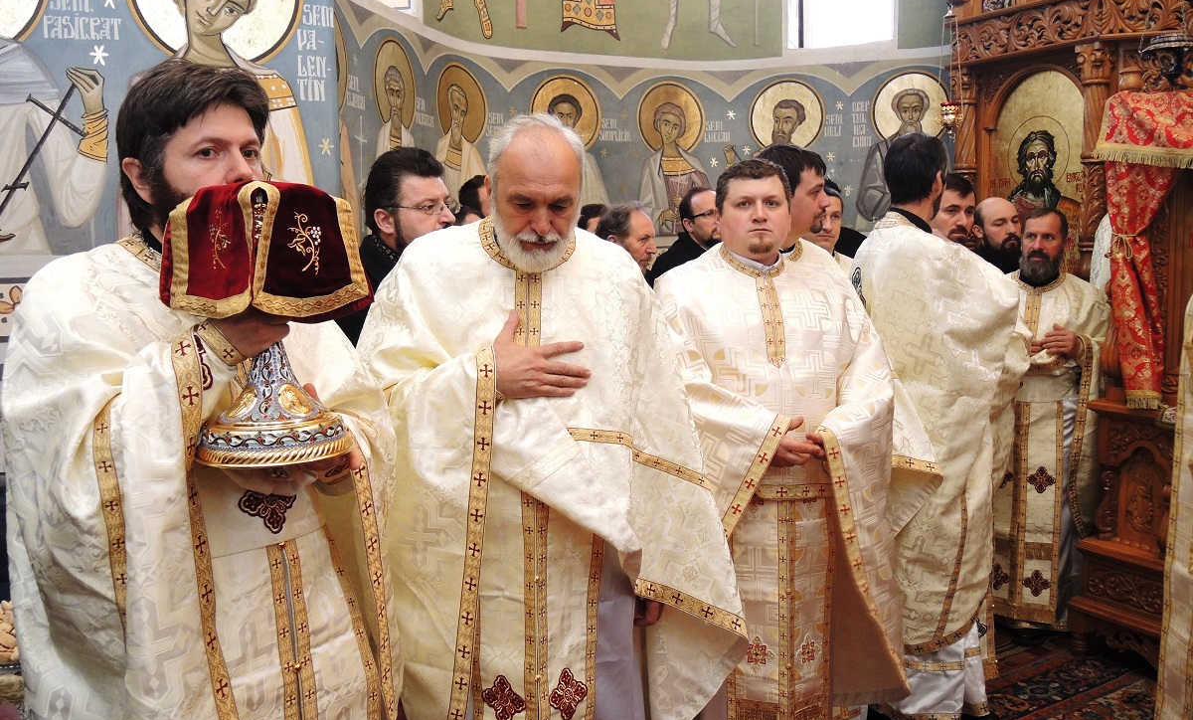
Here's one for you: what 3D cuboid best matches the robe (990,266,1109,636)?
[{"bbox_3d":[1.694,0.341,3.650,0.550,1.354,0.420,1,3,38],"label":"robe"}]

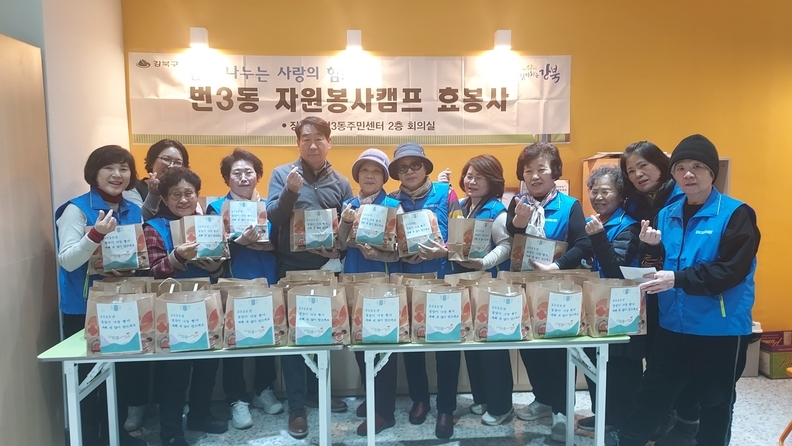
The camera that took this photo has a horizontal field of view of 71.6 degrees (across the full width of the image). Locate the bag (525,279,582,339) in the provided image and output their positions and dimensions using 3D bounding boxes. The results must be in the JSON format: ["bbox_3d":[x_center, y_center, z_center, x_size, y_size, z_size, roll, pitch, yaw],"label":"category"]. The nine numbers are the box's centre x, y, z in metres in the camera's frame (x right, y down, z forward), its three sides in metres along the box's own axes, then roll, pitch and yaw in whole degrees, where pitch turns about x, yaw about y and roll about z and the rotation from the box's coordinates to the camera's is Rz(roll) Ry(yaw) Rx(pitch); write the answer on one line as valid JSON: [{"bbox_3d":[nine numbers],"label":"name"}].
[{"bbox_3d":[0.703,0.376,2.430,0.245,0.220,0.135,-1,6,-8],"label":"bag"}]

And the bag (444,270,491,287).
[{"bbox_3d":[0.337,0.363,2.588,0.250,0.235,0.130,-1,7,-4],"label":"bag"}]

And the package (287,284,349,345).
[{"bbox_3d":[-0.322,0.392,2.341,0.248,0.223,0.144,-1,5,-2],"label":"package"}]

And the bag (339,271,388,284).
[{"bbox_3d":[-0.152,0.363,2.603,0.243,0.228,0.149,-1,5,-3],"label":"bag"}]

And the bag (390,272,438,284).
[{"bbox_3d":[0.083,0.365,2.588,0.250,0.235,0.130,-1,7,-4],"label":"bag"}]

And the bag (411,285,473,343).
[{"bbox_3d":[0.198,0.386,2.370,0.258,0.220,0.140,-1,6,-3],"label":"bag"}]

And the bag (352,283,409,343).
[{"bbox_3d":[-0.065,0.389,2.380,0.250,0.235,0.130,-1,7,-4],"label":"bag"}]

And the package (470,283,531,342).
[{"bbox_3d":[0.466,0.384,2.405,0.250,0.235,0.130,-1,7,-6],"label":"package"}]

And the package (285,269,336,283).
[{"bbox_3d":[-0.408,0.363,2.623,0.250,0.235,0.130,-1,7,-4],"label":"package"}]

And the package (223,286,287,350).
[{"bbox_3d":[-0.593,0.397,2.335,0.250,0.235,0.130,-1,7,-8],"label":"package"}]

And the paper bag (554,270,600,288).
[{"bbox_3d":[0.873,0.350,2.699,0.250,0.220,0.140,-1,6,-5],"label":"paper bag"}]

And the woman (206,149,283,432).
[{"bbox_3d":[-0.862,0.372,3.182,0.470,1.600,0.390,-2,6,-18],"label":"woman"}]

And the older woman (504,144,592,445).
[{"bbox_3d":[0.803,0.370,2.911,0.470,1.585,0.430,1,7,12],"label":"older woman"}]

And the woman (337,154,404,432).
[{"bbox_3d":[-0.137,0.380,3.143,0.460,1.580,0.400,1,6,18],"label":"woman"}]

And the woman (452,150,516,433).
[{"bbox_3d":[0.513,0.386,3.185,0.450,1.550,0.410,5,8,42],"label":"woman"}]

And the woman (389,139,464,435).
[{"bbox_3d":[0.168,0.373,3.057,0.447,1.599,0.357,1,5,10],"label":"woman"}]

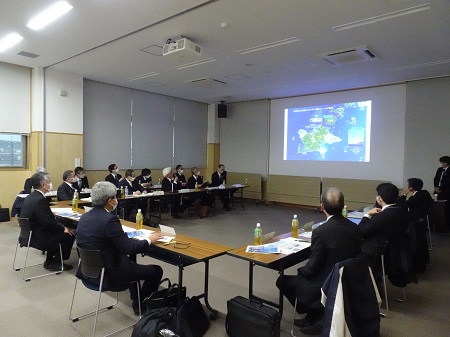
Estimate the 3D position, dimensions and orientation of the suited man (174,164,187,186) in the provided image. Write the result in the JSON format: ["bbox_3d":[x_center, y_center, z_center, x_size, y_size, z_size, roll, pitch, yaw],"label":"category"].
[{"bbox_3d":[-1.396,0.541,10.234,0.500,1.300,0.750,-1,2,-43],"label":"suited man"}]

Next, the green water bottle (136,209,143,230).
[{"bbox_3d":[-0.995,0.595,3.641,0.068,0.217,0.068,2,2,39],"label":"green water bottle"}]

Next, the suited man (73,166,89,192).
[{"bbox_3d":[-3.322,0.593,7.290,0.800,1.250,0.520,3,3,39],"label":"suited man"}]

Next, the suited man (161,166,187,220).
[{"bbox_3d":[-1.323,0.602,8.001,0.760,1.310,0.520,2,2,28],"label":"suited man"}]

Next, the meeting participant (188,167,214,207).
[{"bbox_3d":[-0.671,0.597,8.384,0.800,1.250,0.510,2,3,31],"label":"meeting participant"}]

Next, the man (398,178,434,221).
[{"bbox_3d":[2.733,0.787,4.894,0.800,1.270,0.520,3,3,44],"label":"man"}]

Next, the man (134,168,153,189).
[{"bbox_3d":[-2.158,0.589,8.625,0.800,1.200,0.520,3,3,39],"label":"man"}]

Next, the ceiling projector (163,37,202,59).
[{"bbox_3d":[-0.700,-1.949,5.201,0.540,0.170,0.470,3,3,36],"label":"ceiling projector"}]

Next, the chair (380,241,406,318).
[{"bbox_3d":[1.590,1.063,3.396,0.520,0.770,0.540,-1,2,-42],"label":"chair"}]

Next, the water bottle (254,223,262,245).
[{"bbox_3d":[0.323,0.642,3.015,0.068,0.220,0.068,1,2,0],"label":"water bottle"}]

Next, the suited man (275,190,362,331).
[{"bbox_3d":[0.906,0.814,2.863,0.550,1.280,0.780,0,2,-30],"label":"suited man"}]

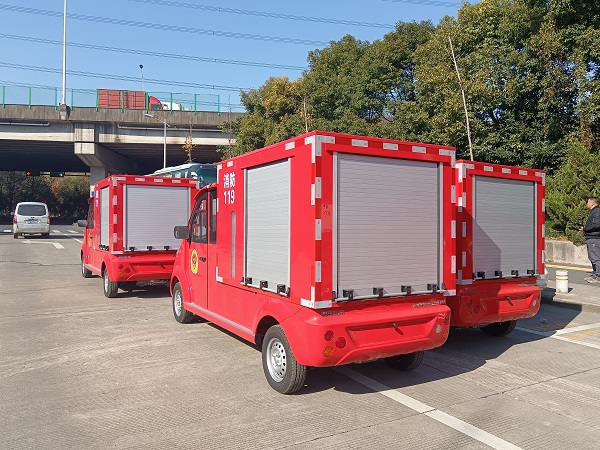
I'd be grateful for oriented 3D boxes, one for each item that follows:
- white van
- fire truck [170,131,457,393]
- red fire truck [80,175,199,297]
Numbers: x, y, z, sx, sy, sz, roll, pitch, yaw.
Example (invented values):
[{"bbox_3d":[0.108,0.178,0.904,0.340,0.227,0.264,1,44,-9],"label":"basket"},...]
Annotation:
[{"bbox_3d":[-15.050,-0.240,26.300,1.700,1.900,4.500,0,0,-29],"label":"white van"},{"bbox_3d":[-0.304,0.351,5.481,1.450,2.040,4.360,0,0,-30],"label":"fire truck"},{"bbox_3d":[-3.470,0.210,9.616,1.450,2.040,4.360,0,0,-31],"label":"red fire truck"}]

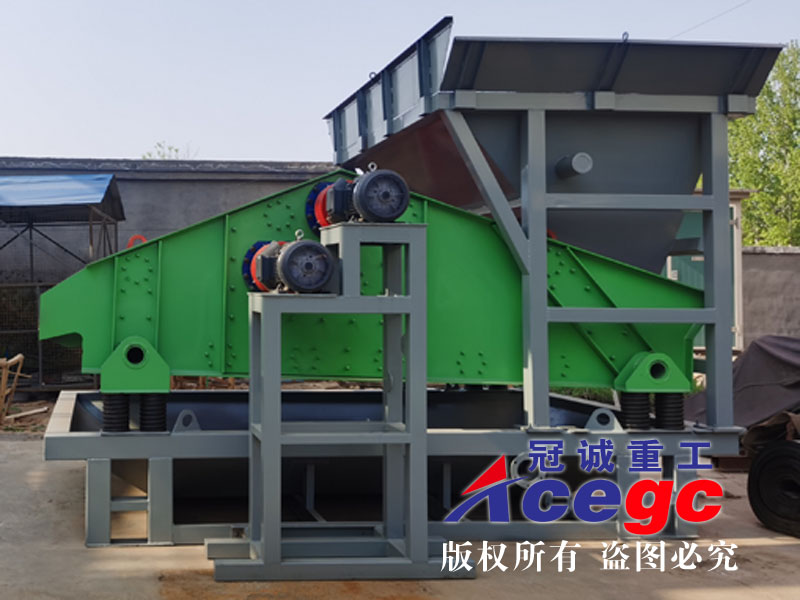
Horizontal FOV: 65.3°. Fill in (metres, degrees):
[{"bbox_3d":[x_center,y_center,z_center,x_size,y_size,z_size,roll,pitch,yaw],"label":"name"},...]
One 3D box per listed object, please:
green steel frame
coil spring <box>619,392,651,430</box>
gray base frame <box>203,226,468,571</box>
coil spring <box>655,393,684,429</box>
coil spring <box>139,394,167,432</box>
[{"bbox_3d":[-0.220,-0.150,4.850,4.450,1.480,1.500,0,2,-3],"label":"green steel frame"},{"bbox_3d":[1.610,0.763,4.270,0.187,0.260,0.187,0,2,-3],"label":"coil spring"},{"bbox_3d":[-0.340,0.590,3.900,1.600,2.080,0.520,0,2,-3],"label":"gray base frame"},{"bbox_3d":[1.844,0.763,4.270,0.187,0.260,0.187,0,2,-3],"label":"coil spring"},{"bbox_3d":[-1.643,0.751,4.150,0.180,0.260,0.180,0,2,-3],"label":"coil spring"}]

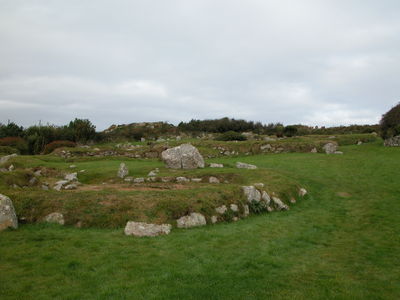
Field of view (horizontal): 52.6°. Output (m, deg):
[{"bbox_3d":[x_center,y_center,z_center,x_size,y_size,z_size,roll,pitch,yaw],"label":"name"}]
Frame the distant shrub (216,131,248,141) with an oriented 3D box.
[{"bbox_3d":[2.645,-1.258,35.076,2.741,0.841,2.152,0,3,2],"label":"distant shrub"}]

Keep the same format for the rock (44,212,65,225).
[{"bbox_3d":[-2.600,1.224,7.228,0.344,0.204,0.255,0,3,-10],"label":"rock"}]

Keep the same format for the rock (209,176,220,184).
[{"bbox_3d":[0.410,0.862,11.427,0.321,0.212,0.255,0,3,1],"label":"rock"}]

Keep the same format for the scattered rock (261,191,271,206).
[{"bbox_3d":[1.426,1.056,8.801,0.204,0.336,0.202,0,3,5],"label":"scattered rock"}]

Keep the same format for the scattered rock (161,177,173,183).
[{"bbox_3d":[-0.963,0.848,11.622,0.326,0.159,0.243,0,3,-2],"label":"scattered rock"}]

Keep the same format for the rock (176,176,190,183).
[{"bbox_3d":[-0.497,0.875,12.000,0.422,0.174,0.280,0,3,-2],"label":"rock"}]

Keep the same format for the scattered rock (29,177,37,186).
[{"bbox_3d":[-4.180,0.786,10.091,0.184,0.237,0.183,-1,3,-12],"label":"scattered rock"}]

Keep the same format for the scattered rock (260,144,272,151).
[{"bbox_3d":[4.193,-0.158,25.500,0.742,0.371,0.500,0,3,9],"label":"scattered rock"}]

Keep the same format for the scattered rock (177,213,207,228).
[{"bbox_3d":[-0.149,1.232,7.066,0.519,0.273,0.333,0,3,-1],"label":"scattered rock"}]

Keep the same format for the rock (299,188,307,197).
[{"bbox_3d":[2.445,1.015,9.600,0.186,0.198,0.170,1,3,14],"label":"rock"}]

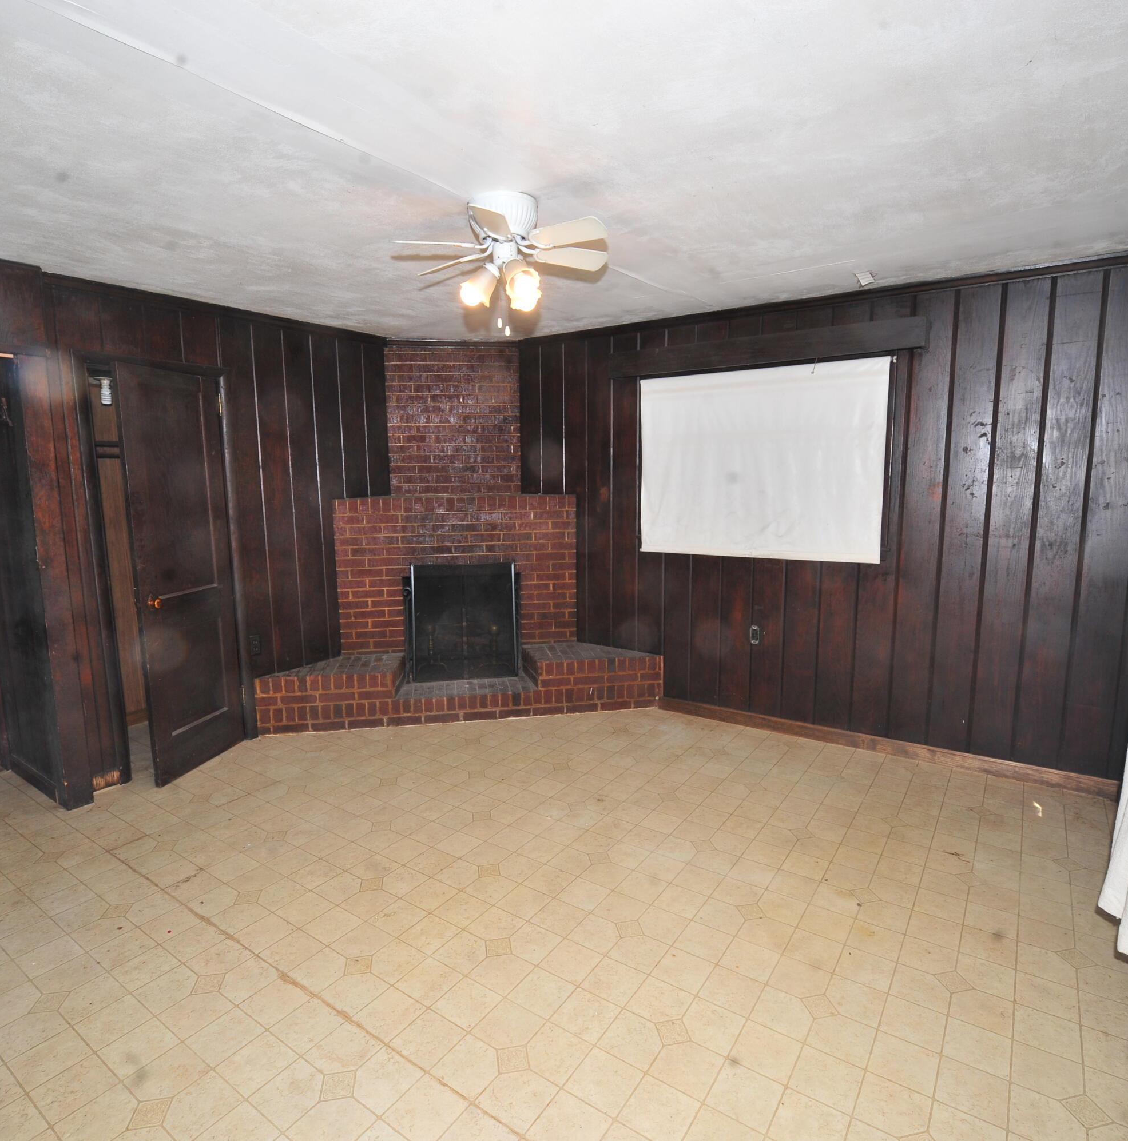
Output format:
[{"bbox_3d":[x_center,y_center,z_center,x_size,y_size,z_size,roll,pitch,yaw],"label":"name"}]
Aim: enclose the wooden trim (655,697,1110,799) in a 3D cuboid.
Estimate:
[{"bbox_3d":[1.562,0.909,3.583,2.253,0.088,0.024,5,10,32],"label":"wooden trim"}]

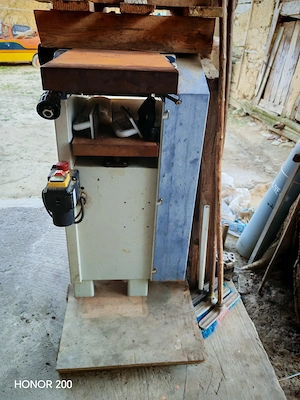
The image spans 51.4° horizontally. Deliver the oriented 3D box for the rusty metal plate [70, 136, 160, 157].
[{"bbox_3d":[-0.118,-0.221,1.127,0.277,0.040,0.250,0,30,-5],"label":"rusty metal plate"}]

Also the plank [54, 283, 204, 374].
[{"bbox_3d":[-0.077,0.486,1.259,0.525,0.021,0.393,0,30,-6],"label":"plank"}]

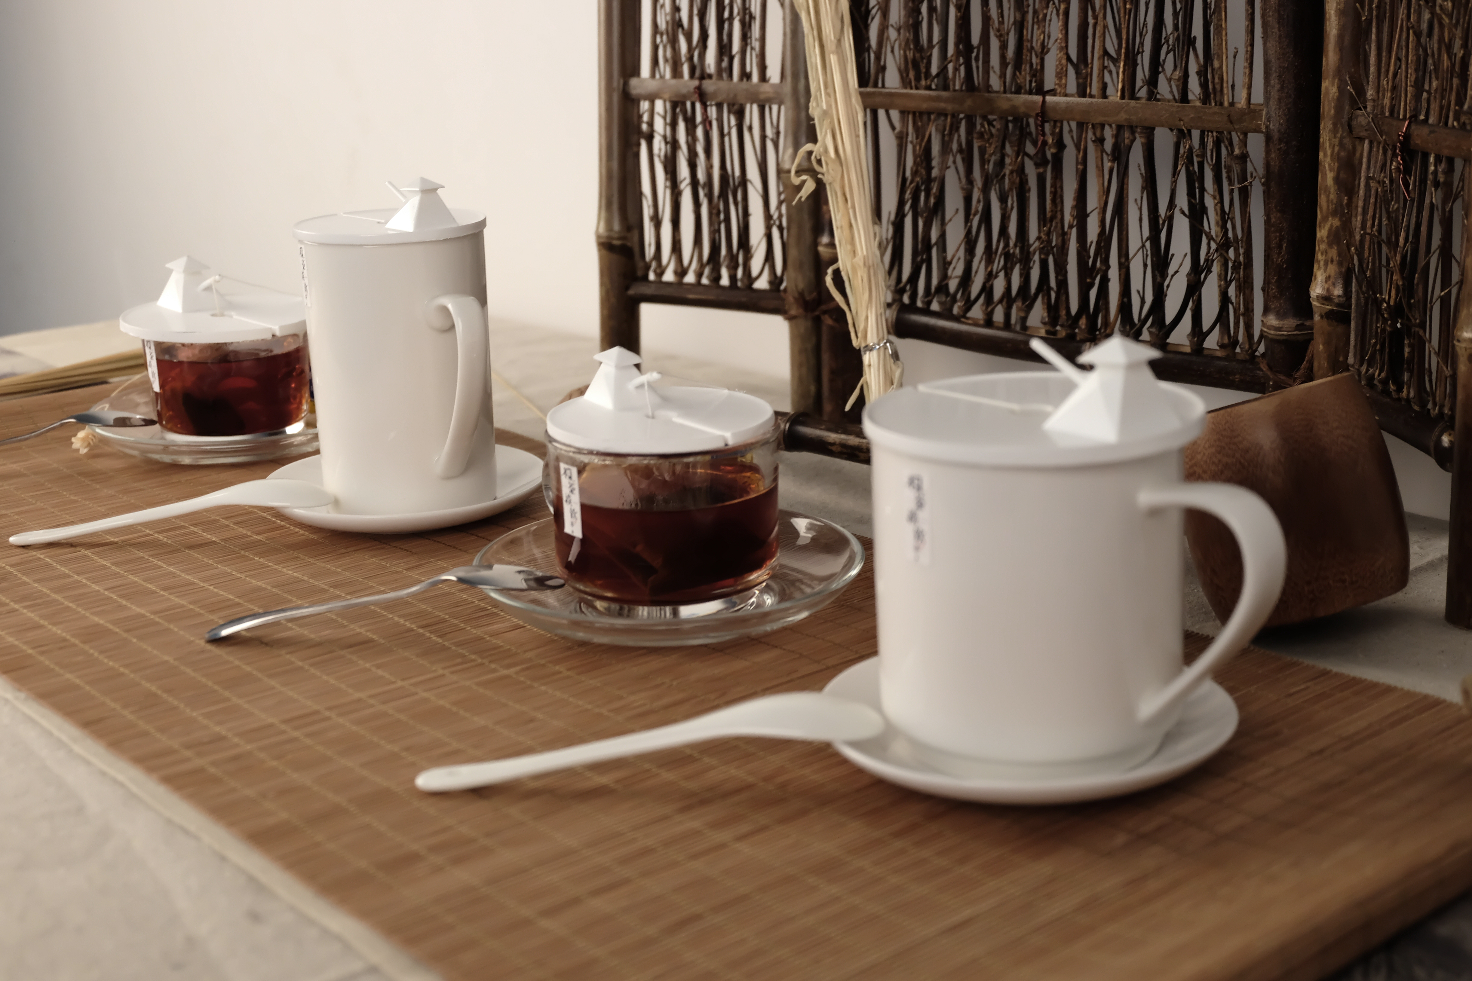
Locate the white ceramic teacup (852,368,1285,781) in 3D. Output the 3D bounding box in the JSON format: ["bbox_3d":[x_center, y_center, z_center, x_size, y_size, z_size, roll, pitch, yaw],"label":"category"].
[{"bbox_3d":[0.098,0.013,0.544,0.094,0.116,0.127,-17,22,-42],"label":"white ceramic teacup"}]

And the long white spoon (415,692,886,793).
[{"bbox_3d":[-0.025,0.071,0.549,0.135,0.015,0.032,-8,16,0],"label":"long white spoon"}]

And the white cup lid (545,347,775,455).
[{"bbox_3d":[-0.027,-0.033,0.683,0.082,0.026,0.082,-2,16,1],"label":"white cup lid"}]

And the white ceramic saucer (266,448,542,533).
[{"bbox_3d":[-0.142,0.001,0.828,0.121,0.014,0.121,-2,16,1],"label":"white ceramic saucer"}]

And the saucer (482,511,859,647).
[{"bbox_3d":[-0.024,0.033,0.702,0.143,0.018,0.143,-2,16,1],"label":"saucer"}]

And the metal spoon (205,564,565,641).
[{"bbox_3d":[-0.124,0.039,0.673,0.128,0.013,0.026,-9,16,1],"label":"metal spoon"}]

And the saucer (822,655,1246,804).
[{"bbox_3d":[0.085,0.069,0.565,0.121,0.014,0.121,0,16,9],"label":"saucer"}]

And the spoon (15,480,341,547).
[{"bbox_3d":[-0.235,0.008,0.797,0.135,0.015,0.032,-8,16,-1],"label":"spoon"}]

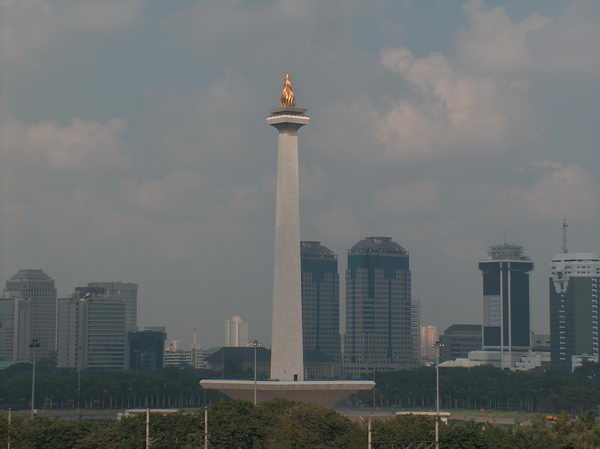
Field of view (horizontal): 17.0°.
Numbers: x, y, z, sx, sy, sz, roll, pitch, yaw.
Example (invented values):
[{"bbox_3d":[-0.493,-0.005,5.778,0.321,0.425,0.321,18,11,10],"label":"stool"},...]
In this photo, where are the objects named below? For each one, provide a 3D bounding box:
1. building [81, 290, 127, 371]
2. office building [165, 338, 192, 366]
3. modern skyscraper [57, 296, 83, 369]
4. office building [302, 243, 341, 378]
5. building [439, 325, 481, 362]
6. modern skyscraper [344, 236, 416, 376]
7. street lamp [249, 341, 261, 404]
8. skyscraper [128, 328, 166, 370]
[{"bbox_3d":[-151.352,90.814,1547.414,30.000,78.880,23.000,3,-5,-35],"label":"building"},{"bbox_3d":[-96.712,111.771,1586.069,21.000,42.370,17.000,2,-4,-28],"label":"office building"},{"bbox_3d":[-177.323,93.385,1552.250,16.000,74.420,20.000,3,-5,-35],"label":"modern skyscraper"},{"bbox_3d":[6.461,78.530,1730.687,40.000,128.520,40.000,3,-5,-35],"label":"office building"},{"bbox_3d":[138.732,107.444,1606.413,47.000,53.790,29.000,3,-5,-35],"label":"building"},{"bbox_3d":[65.643,74.108,1658.821,40.000,127.490,40.000,3,-5,-35],"label":"modern skyscraper"},{"bbox_3d":[-13.709,50.561,607.964,3.500,30.440,3.000,0,-4,0],"label":"street lamp"},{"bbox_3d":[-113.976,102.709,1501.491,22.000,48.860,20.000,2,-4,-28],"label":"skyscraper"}]

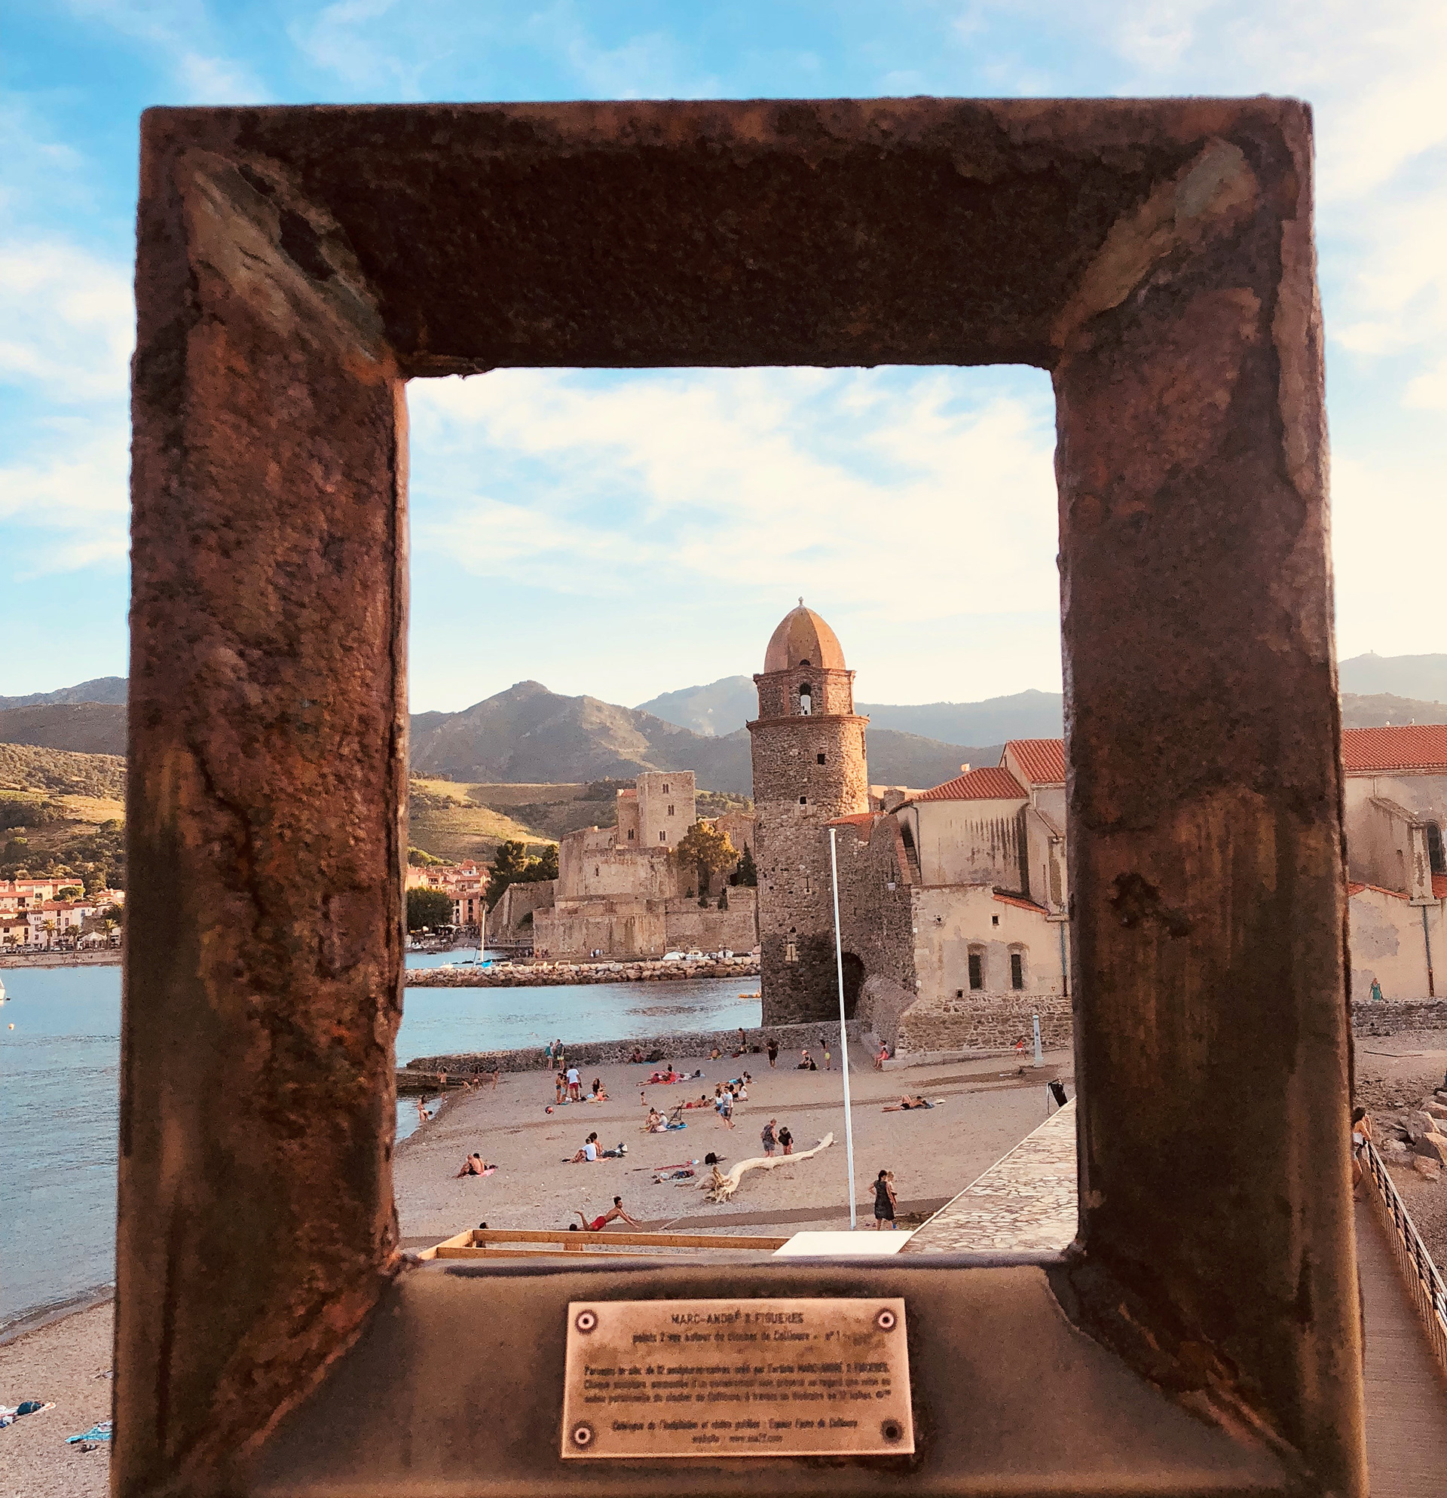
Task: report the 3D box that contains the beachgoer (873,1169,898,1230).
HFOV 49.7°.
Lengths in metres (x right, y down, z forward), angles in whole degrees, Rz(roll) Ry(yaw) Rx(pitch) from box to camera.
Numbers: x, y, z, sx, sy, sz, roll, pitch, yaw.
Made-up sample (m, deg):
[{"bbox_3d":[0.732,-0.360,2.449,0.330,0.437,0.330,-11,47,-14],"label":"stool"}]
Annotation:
[{"bbox_3d":[4.003,11.213,38.609,0.580,1.620,0.420,-5,-6,20],"label":"beachgoer"}]

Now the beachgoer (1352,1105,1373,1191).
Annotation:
[{"bbox_3d":[11.177,7.149,27.680,0.600,1.550,0.500,0,-7,-25],"label":"beachgoer"}]

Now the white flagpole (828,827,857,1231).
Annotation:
[{"bbox_3d":[3.050,7.095,39.922,0.120,10.150,0.120,-3,-6,0],"label":"white flagpole"}]

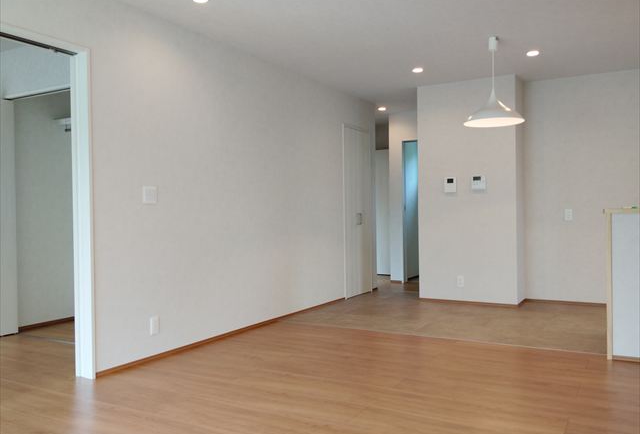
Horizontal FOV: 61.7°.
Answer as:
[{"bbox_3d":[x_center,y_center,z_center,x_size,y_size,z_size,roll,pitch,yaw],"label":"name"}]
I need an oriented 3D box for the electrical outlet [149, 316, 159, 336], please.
[{"bbox_3d":[-1.149,0.757,3.732,0.010,0.122,0.073,0,1,31],"label":"electrical outlet"}]

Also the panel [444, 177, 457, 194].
[{"bbox_3d":[1.437,-0.351,5.887,0.125,0.171,0.025,0,1,31],"label":"panel"}]

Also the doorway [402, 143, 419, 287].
[{"bbox_3d":[1.488,-0.071,7.354,0.700,1.990,0.130,0,1,31],"label":"doorway"}]

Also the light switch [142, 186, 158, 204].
[{"bbox_3d":[-1.175,-0.151,3.699,0.011,0.119,0.119,0,1,31],"label":"light switch"}]

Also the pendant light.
[{"bbox_3d":[1.403,-1.104,4.329,0.469,0.692,0.469,0,1,31],"label":"pendant light"}]

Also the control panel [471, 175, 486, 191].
[{"bbox_3d":[1.702,-0.363,5.730,0.138,0.146,0.025,0,1,31],"label":"control panel"}]

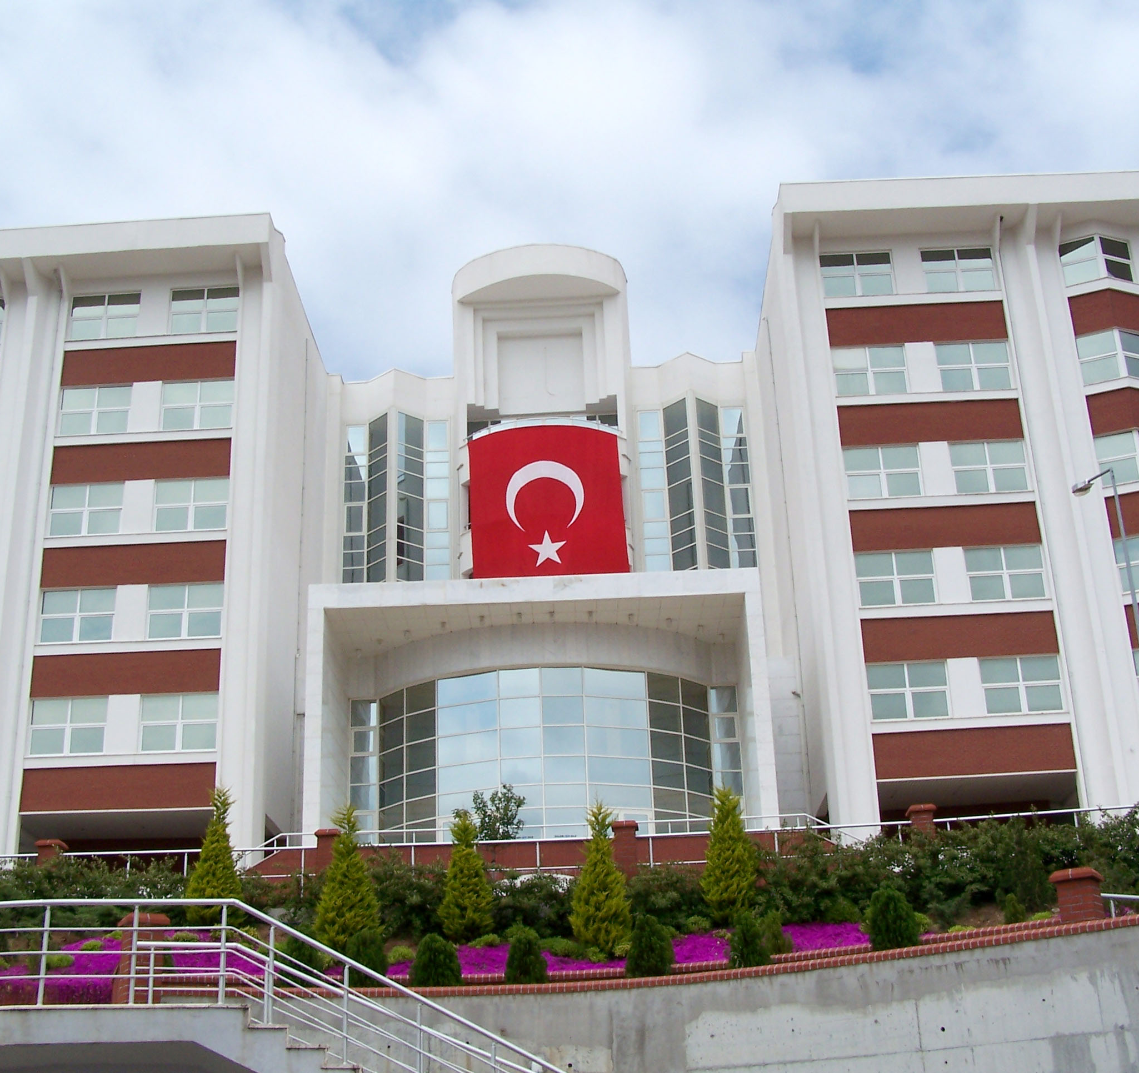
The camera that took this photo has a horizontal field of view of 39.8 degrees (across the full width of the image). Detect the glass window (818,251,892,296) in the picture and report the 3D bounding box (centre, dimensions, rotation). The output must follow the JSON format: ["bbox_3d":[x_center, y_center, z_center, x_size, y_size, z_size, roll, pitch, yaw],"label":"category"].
[{"bbox_3d":[8.823,-8.057,48.168,2.116,1.553,0.126,-2,-22,1],"label":"glass window"}]

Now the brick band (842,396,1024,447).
[{"bbox_3d":[10.935,-3.414,47.621,5.510,1.300,0.200,-3,-22,1],"label":"brick band"}]

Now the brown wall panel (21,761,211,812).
[{"bbox_3d":[-12.650,7.016,44.029,5.444,1.254,0.200,-3,-22,2],"label":"brown wall panel"}]

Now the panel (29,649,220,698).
[{"bbox_3d":[-12.943,4.045,45.994,5.510,1.300,0.200,-3,-22,1],"label":"panel"}]

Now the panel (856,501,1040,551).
[{"bbox_3d":[11.375,-0.257,47.716,5.668,1.334,0.220,-2,-22,1],"label":"panel"}]

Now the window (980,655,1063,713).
[{"bbox_3d":[12.689,4.154,44.107,2.085,1.597,0.150,-3,-22,2],"label":"window"}]

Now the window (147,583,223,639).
[{"bbox_3d":[-11.238,2.172,45.994,2.152,1.625,0.150,-3,-22,2],"label":"window"}]

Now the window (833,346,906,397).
[{"bbox_3d":[8.943,-4.934,46.913,2.116,1.631,0.126,-2,-22,1],"label":"window"}]

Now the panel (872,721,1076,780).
[{"bbox_3d":[10.941,5.858,42.458,5.338,1.242,0.194,-2,-22,1],"label":"panel"}]

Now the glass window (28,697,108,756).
[{"bbox_3d":[-14.904,5.673,46.838,2.276,1.716,0.120,-2,-22,1],"label":"glass window"}]

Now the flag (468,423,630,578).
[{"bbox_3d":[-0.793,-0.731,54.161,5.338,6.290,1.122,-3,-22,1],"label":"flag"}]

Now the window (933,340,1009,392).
[{"bbox_3d":[12.046,-5.066,46.883,2.116,1.631,0.126,-2,-22,1],"label":"window"}]

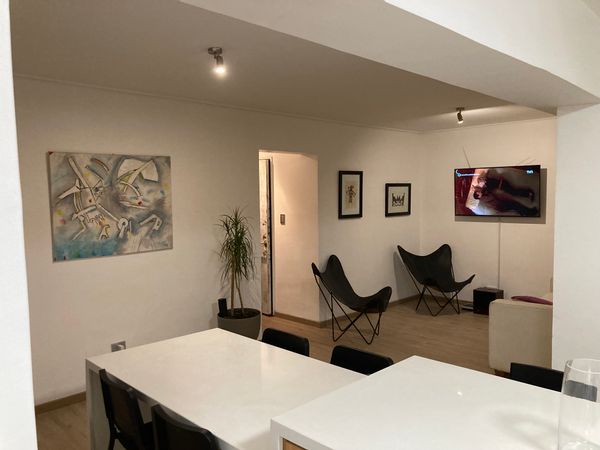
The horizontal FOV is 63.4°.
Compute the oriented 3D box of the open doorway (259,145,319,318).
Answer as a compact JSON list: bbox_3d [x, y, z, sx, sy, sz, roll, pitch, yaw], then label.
[{"bbox_3d":[-0.133,0.239,5.391,0.885,2.025,0.150,-5,6,-44],"label":"open doorway"}]

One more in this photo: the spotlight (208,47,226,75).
[{"bbox_3d":[-0.495,-0.969,2.877,0.100,0.139,0.100,-5,6,-44],"label":"spotlight"}]

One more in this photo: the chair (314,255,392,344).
[{"bbox_3d":[0.588,0.819,5.336,0.698,0.853,0.766,1,4,20],"label":"chair"}]

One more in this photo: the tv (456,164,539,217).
[{"bbox_3d":[2.547,-0.426,6.303,0.060,0.633,1.120,-5,6,-44],"label":"tv"}]

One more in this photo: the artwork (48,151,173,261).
[{"bbox_3d":[-1.481,-0.159,3.918,1.000,0.817,0.030,-5,6,-44],"label":"artwork"}]

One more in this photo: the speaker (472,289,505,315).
[{"bbox_3d":[2.467,0.999,6.319,0.267,0.301,0.288,-5,6,-44],"label":"speaker"}]

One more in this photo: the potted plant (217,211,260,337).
[{"bbox_3d":[-0.570,0.572,4.544,0.430,1.490,0.430,-1,4,0],"label":"potted plant"}]

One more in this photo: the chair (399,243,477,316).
[{"bbox_3d":[1.812,0.725,6.422,0.766,0.853,0.698,-2,4,-18],"label":"chair"}]

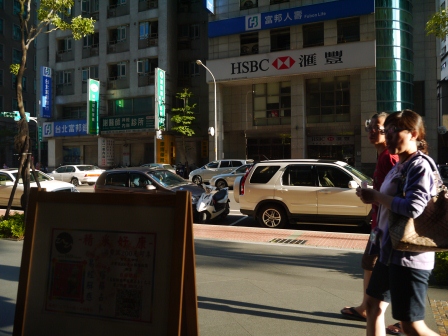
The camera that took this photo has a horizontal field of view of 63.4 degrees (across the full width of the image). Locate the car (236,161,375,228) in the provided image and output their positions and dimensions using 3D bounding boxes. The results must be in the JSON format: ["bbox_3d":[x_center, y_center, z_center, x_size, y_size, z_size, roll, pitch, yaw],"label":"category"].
[{"bbox_3d":[2.570,0.687,9.030,4.580,1.700,1.790,0,0,21],"label":"car"}]

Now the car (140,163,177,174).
[{"bbox_3d":[-5.400,0.507,25.200,4.250,1.460,1.690,0,0,22],"label":"car"}]

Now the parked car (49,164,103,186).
[{"bbox_3d":[-10.700,0.554,25.400,4.450,1.410,1.700,0,0,22],"label":"parked car"}]

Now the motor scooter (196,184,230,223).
[{"bbox_3d":[-0.280,0.982,10.400,0.700,1.100,1.800,0,0,25],"label":"motor scooter"}]

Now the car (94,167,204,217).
[{"bbox_3d":[-2.250,0.794,11.500,3.950,1.500,1.690,0,0,23],"label":"car"}]

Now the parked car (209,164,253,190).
[{"bbox_3d":[1.420,0.473,19.500,4.500,1.460,1.730,0,0,22],"label":"parked car"}]

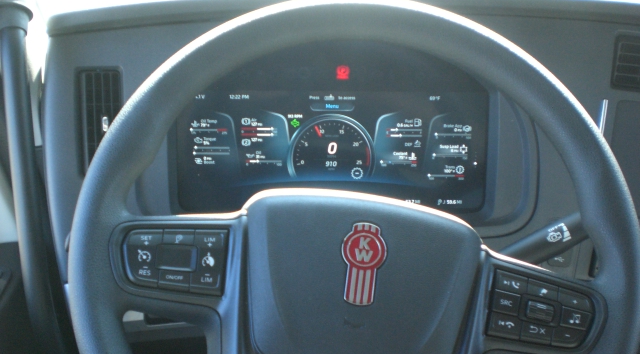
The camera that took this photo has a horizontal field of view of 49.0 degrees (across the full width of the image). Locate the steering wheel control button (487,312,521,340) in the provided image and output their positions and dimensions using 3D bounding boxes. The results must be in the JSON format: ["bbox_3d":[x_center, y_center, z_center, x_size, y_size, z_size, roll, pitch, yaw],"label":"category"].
[{"bbox_3d":[0.146,0.118,0.557,0.026,0.018,0.006,8,-15,2],"label":"steering wheel control button"}]

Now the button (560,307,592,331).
[{"bbox_3d":[0.202,0.113,0.559,0.023,0.016,0.007,17,-19,2],"label":"button"}]

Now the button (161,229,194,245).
[{"bbox_3d":[-0.115,0.050,0.576,0.026,0.013,0.006,5,-15,1],"label":"button"}]

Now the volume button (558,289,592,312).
[{"bbox_3d":[0.205,0.098,0.563,0.029,0.015,0.006,11,-15,3],"label":"volume button"}]

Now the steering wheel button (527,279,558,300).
[{"bbox_3d":[0.179,0.092,0.565,0.025,0.013,0.007,13,-19,0],"label":"steering wheel button"}]

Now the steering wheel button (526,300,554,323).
[{"bbox_3d":[0.174,0.108,0.559,0.021,0.012,0.008,14,-19,1],"label":"steering wheel button"}]

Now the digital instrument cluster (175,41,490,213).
[{"bbox_3d":[0.016,-0.062,0.848,0.367,0.208,0.050,0,10,0],"label":"digital instrument cluster"}]

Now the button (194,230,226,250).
[{"bbox_3d":[-0.086,0.051,0.559,0.025,0.016,0.007,3,-19,-3],"label":"button"}]

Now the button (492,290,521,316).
[{"bbox_3d":[0.148,0.101,0.559,0.021,0.018,0.007,13,-19,0],"label":"button"}]

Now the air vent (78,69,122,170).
[{"bbox_3d":[-0.248,-0.062,0.800,0.048,0.121,0.025,-1,5,-12],"label":"air vent"}]

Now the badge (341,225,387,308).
[{"bbox_3d":[0.035,0.070,0.570,0.036,0.067,0.004,6,-15,2],"label":"badge"}]

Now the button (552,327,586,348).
[{"bbox_3d":[0.197,0.127,0.555,0.027,0.015,0.006,9,-15,2],"label":"button"}]

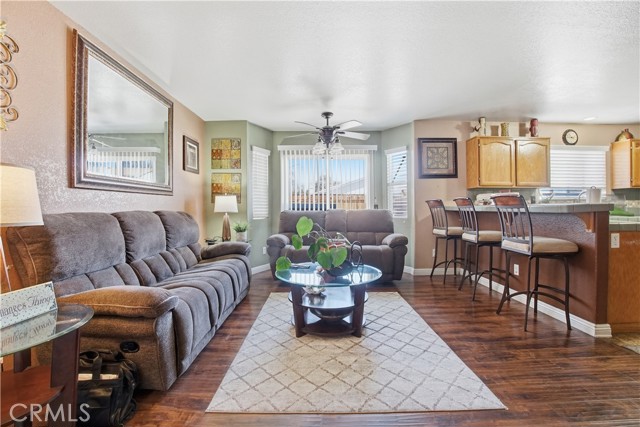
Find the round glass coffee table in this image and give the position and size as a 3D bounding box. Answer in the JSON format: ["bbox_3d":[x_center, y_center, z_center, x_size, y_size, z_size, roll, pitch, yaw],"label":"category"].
[{"bbox_3d":[0.083,0.779,2.445,0.940,0.470,0.920,0,1,0],"label":"round glass coffee table"}]

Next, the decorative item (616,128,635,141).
[{"bbox_3d":[4.770,-1.233,4.148,0.230,0.210,0.170,0,1,0],"label":"decorative item"}]

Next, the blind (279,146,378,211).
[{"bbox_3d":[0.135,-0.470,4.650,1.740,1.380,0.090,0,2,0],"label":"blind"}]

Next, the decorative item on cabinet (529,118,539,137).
[{"bbox_3d":[3.238,-1.270,4.007,0.115,0.290,0.110,0,1,0],"label":"decorative item on cabinet"}]

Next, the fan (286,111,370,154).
[{"bbox_3d":[0.105,-1.142,3.829,1.300,0.620,1.280,0,1,0],"label":"fan"}]

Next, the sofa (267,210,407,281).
[{"bbox_3d":[0.256,0.465,4.300,2.020,1.020,0.950,0,1,0],"label":"sofa"}]

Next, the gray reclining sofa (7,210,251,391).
[{"bbox_3d":[-1.301,0.522,2.523,0.920,1.050,2.060,0,2,-2],"label":"gray reclining sofa"}]

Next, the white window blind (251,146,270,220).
[{"bbox_3d":[-0.970,-0.500,4.430,0.070,1.170,0.420,1,2,35],"label":"white window blind"}]

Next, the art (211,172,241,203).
[{"bbox_3d":[-1.480,-0.397,4.223,0.475,0.480,0.030,0,2,-2],"label":"art"}]

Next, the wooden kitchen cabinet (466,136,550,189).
[{"bbox_3d":[2.857,-0.751,4.067,1.075,0.750,0.300,0,1,0],"label":"wooden kitchen cabinet"}]

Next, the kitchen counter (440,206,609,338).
[{"bbox_3d":[2.285,0.465,3.286,0.460,1.120,2.050,0,2,-2],"label":"kitchen counter"}]

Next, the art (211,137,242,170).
[{"bbox_3d":[-1.474,-0.938,4.207,0.475,0.485,0.030,0,2,-2],"label":"art"}]

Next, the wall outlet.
[{"bbox_3d":[2.515,0.234,2.270,0.074,0.118,0.013,0,2,0],"label":"wall outlet"}]

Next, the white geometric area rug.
[{"bbox_3d":[0.186,1.010,2.384,1.580,0.012,1.960,0,1,0],"label":"white geometric area rug"}]

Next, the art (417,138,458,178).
[{"bbox_3d":[1.861,-0.873,4.189,0.610,0.630,0.030,0,1,0],"label":"art"}]

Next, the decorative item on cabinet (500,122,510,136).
[{"bbox_3d":[2.815,-1.246,4.027,0.105,0.240,0.105,0,1,0],"label":"decorative item on cabinet"}]

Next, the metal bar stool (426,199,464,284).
[{"bbox_3d":[1.930,0.400,3.950,0.540,1.170,0.460,0,2,-7],"label":"metal bar stool"}]

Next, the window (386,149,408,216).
[{"bbox_3d":[1.318,-0.510,4.548,0.080,1.173,0.450,-1,2,-32],"label":"window"}]

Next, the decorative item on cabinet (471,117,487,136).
[{"bbox_3d":[2.404,-1.275,3.997,0.190,0.300,0.110,0,1,0],"label":"decorative item on cabinet"}]

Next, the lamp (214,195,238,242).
[{"bbox_3d":[-1.355,0.062,3.869,0.335,0.690,0.310,0,2,-2],"label":"lamp"}]

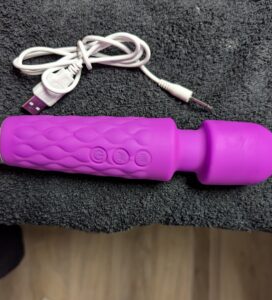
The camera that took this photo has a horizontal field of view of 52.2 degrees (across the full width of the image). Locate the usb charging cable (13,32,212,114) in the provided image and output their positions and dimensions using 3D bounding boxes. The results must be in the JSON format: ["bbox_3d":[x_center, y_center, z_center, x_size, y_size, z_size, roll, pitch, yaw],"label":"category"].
[{"bbox_3d":[-0.017,-0.057,0.205,0.147,0.014,0.065,0,82,-1],"label":"usb charging cable"}]

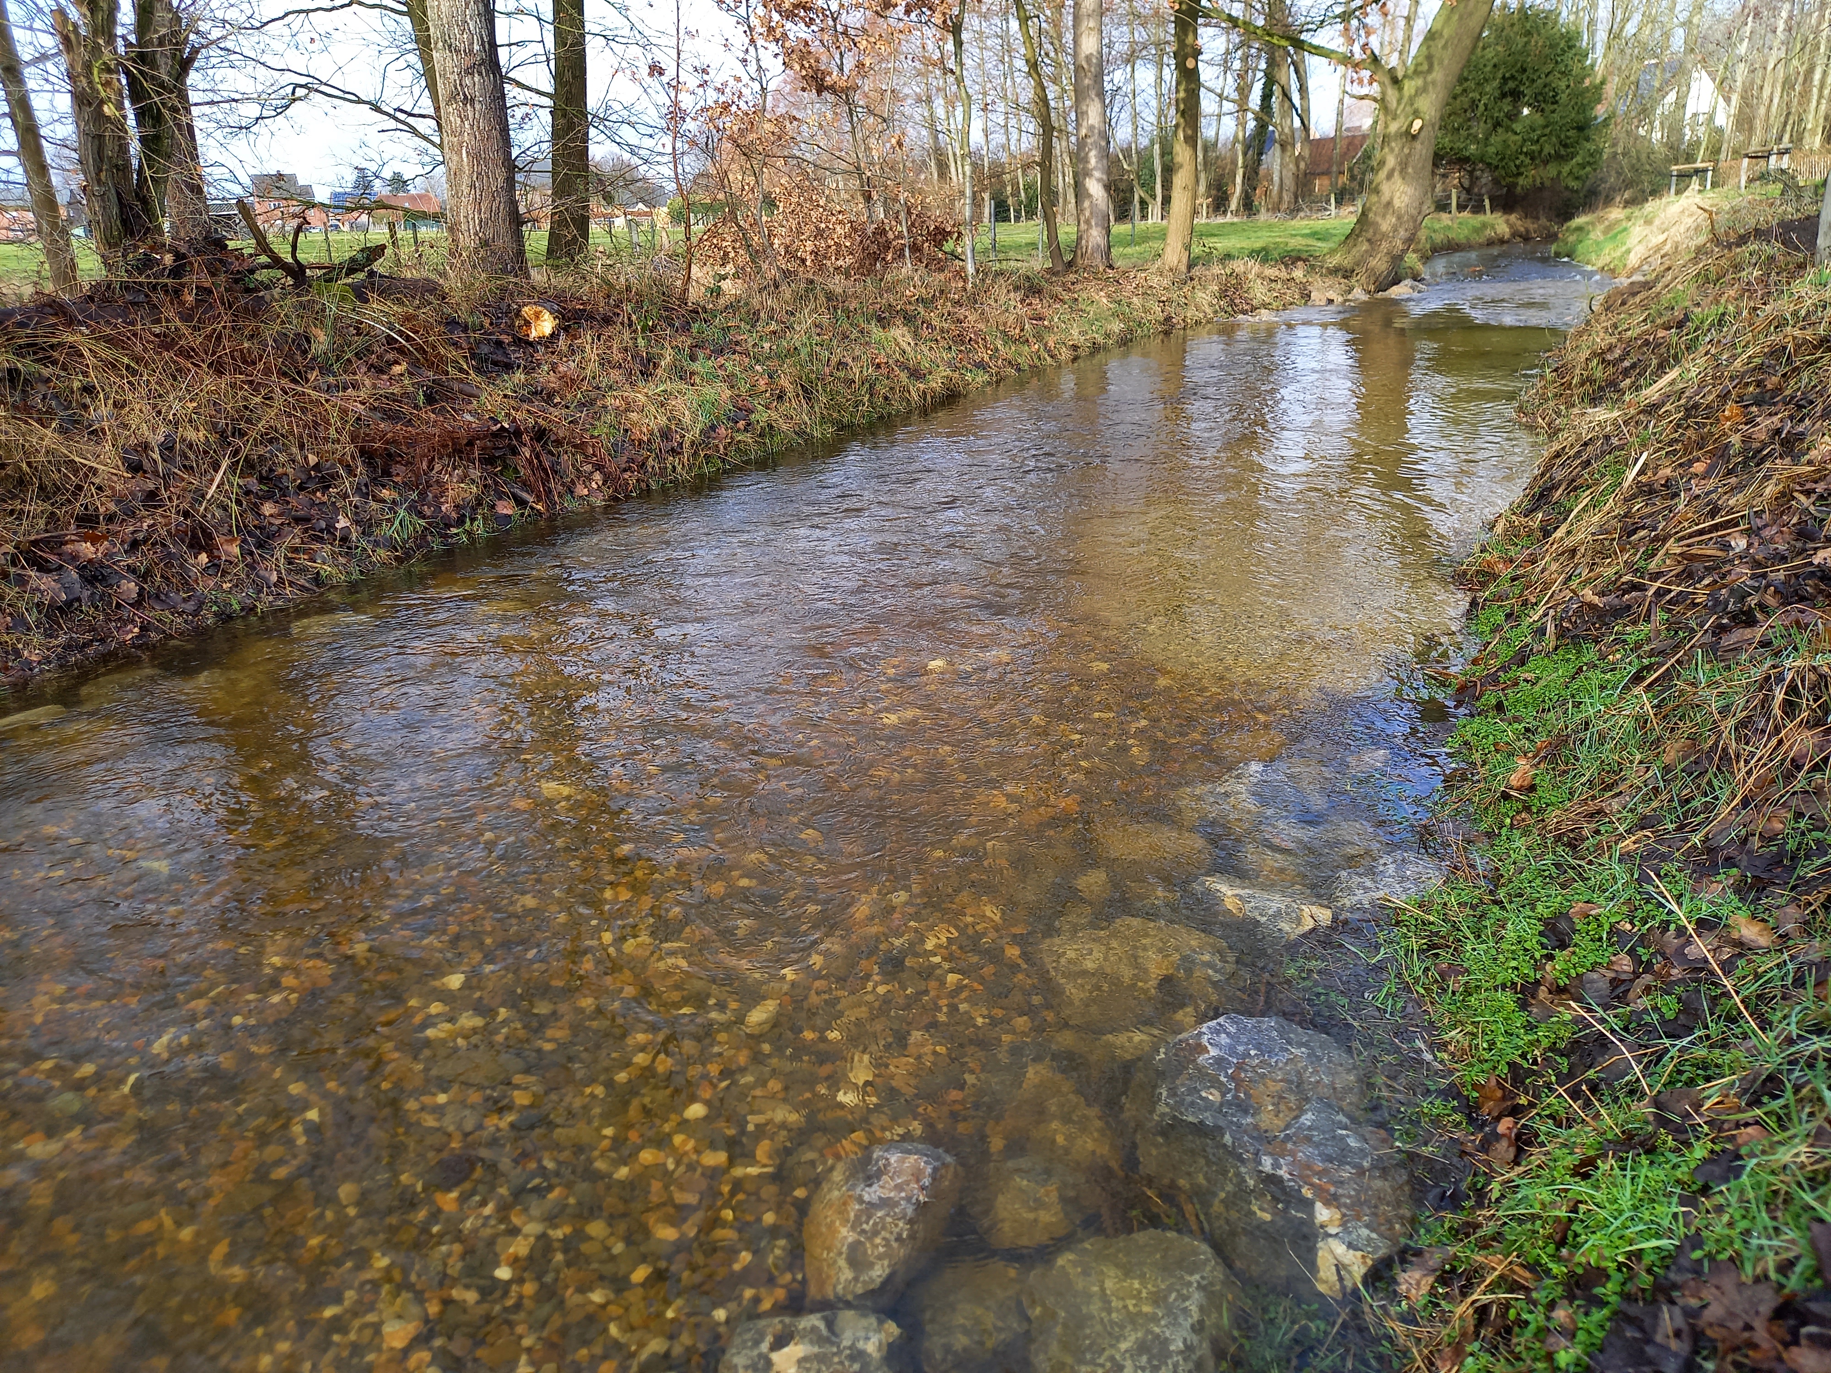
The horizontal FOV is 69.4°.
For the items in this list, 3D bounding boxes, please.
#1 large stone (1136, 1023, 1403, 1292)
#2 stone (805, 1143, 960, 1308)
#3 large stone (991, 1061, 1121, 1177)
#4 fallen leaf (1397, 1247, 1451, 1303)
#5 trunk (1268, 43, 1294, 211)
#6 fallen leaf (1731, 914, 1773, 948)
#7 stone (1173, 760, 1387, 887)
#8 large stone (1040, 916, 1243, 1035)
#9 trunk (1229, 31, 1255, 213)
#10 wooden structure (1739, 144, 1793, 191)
[{"bbox_3d":[0.607,0.827,2.312,0.350,0.260,0.460,-5,20,-11],"label":"large stone"},{"bbox_3d":[-0.054,0.903,2.207,0.210,0.190,0.240,5,21,14],"label":"stone"},{"bbox_3d":[0.273,0.848,2.584,0.235,0.150,0.220,1,20,5],"label":"large stone"},{"bbox_3d":[0.747,0.863,1.943,0.070,0.025,0.075,-13,13,5],"label":"fallen leaf"},{"bbox_3d":[11.056,-16.941,40.000,0.550,5.000,0.550,-1,20,0],"label":"trunk"},{"bbox_3d":[1.565,0.459,2.476,0.068,0.028,0.070,-18,11,6],"label":"fallen leaf"},{"bbox_3d":[0.988,0.382,3.618,0.520,0.200,0.420,3,20,9],"label":"stone"},{"bbox_3d":[0.521,0.670,3.042,0.420,0.160,0.310,1,20,5],"label":"large stone"},{"bbox_3d":[9.887,-17.070,40.000,0.400,5.400,0.400,-1,20,0],"label":"trunk"},{"bbox_3d":[17.364,-10.588,27.000,1.000,0.850,0.250,3,20,9],"label":"wooden structure"}]

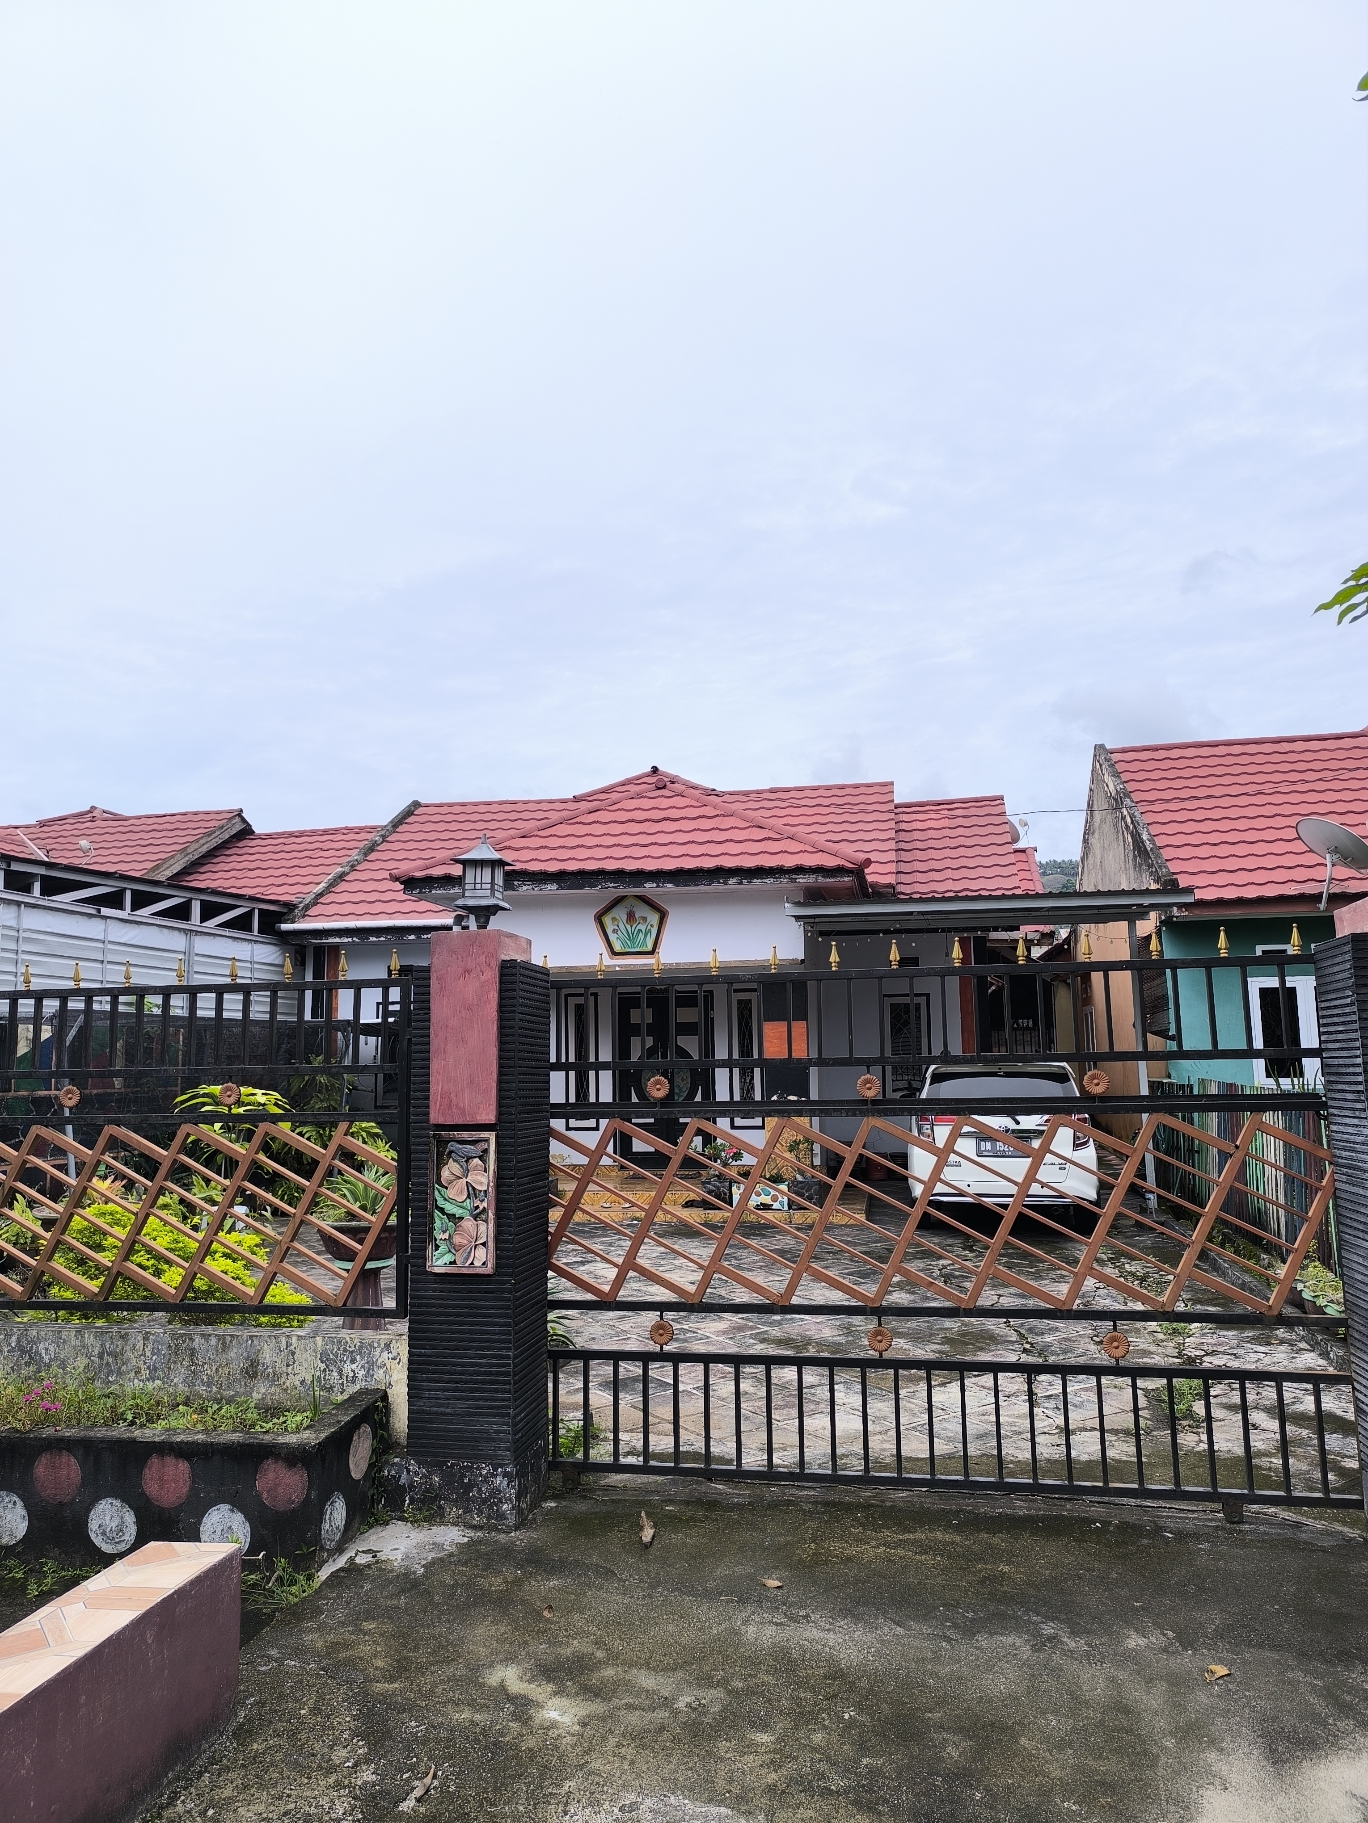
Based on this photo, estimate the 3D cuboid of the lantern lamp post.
[{"bbox_3d":[-0.772,-0.102,4.696,0.197,0.407,0.197,-2,-9,10],"label":"lantern lamp post"}]

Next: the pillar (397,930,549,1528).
[{"bbox_3d":[-0.760,1.132,4.527,0.412,2.072,0.417,-2,-9,10],"label":"pillar"}]

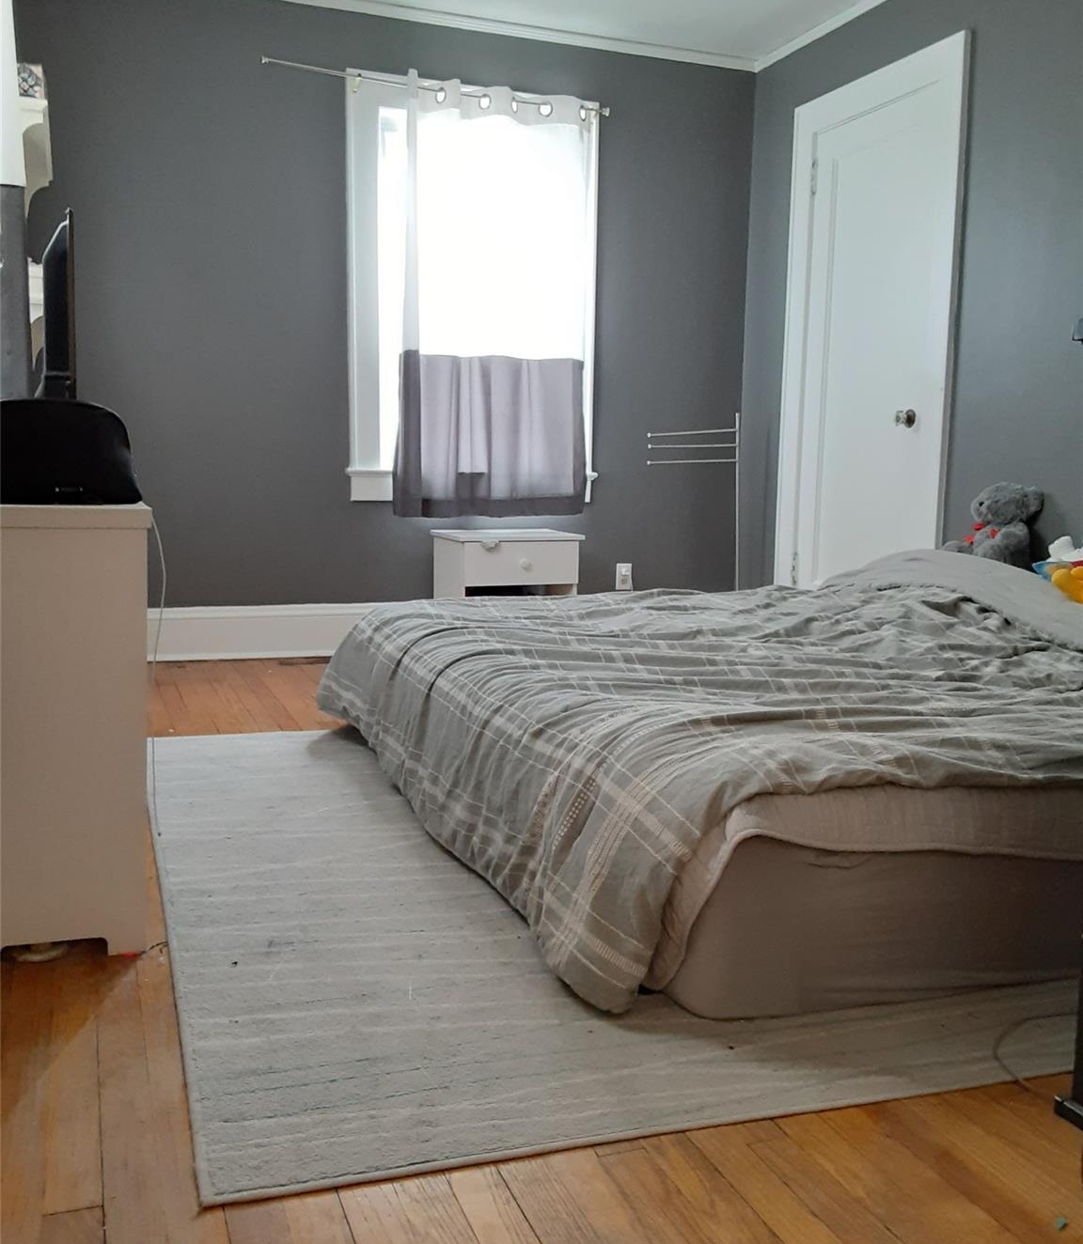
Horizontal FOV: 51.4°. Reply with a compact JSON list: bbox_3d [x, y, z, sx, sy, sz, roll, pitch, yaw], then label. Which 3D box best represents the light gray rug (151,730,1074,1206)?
[{"bbox_3d":[0.075,0.420,2.326,1.650,0.016,2.100,-1,8,-18],"label":"light gray rug"}]

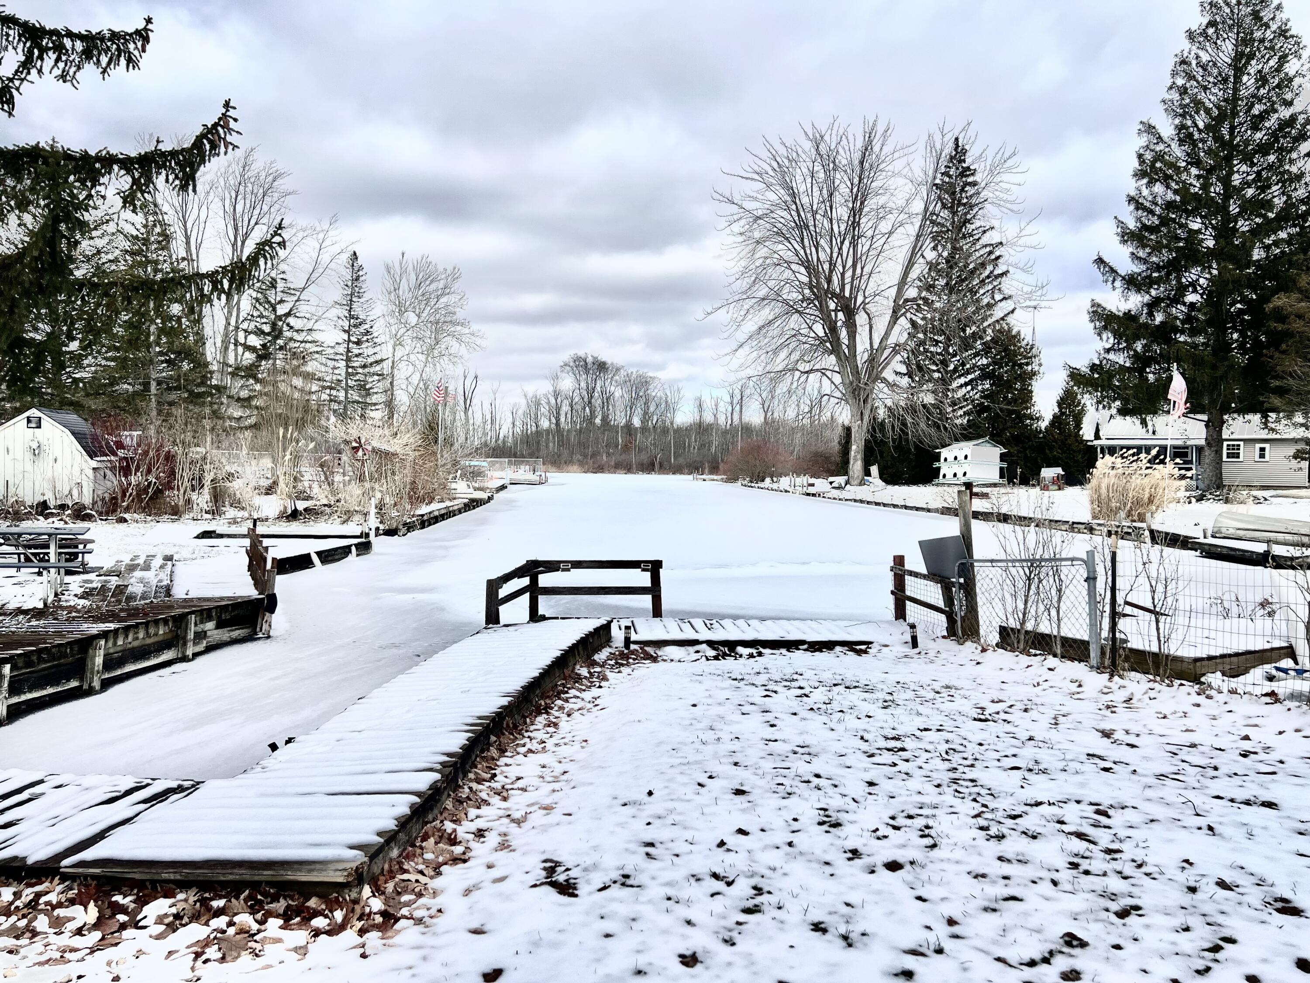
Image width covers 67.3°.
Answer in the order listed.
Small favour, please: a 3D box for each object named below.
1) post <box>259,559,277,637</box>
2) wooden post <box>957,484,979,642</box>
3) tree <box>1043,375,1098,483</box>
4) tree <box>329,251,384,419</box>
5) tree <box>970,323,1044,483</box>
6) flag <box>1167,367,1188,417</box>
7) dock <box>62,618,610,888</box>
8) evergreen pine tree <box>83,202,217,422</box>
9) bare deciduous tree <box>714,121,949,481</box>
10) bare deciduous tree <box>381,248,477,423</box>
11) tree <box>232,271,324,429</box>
[{"bbox_3d":[-4.089,1.125,10.400,0.110,0.810,0.110,2,2,-19],"label":"post"},{"bbox_3d":[2.774,0.638,8.700,0.105,1.410,0.105,-2,2,19],"label":"wooden post"},{"bbox_3d":[24.793,-3.651,59.000,3.130,6.505,2.973,1,2,23],"label":"tree"},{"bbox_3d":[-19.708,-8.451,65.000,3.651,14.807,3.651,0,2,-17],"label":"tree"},{"bbox_3d":[21.731,-5.425,61.000,4.822,10.025,4.581,1,2,20],"label":"tree"},{"bbox_3d":[15.930,-3.011,30.000,0.600,1.550,0.300,1,2,22],"label":"flag"},{"bbox_3d":[-1.240,1.315,6.200,1.090,0.220,5.600,0,2,7],"label":"dock"},{"bbox_3d":[-24.739,-7.464,48.000,6.491,13.580,6.166,-1,2,-27],"label":"evergreen pine tree"},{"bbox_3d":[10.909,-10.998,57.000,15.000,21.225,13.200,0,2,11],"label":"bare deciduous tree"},{"bbox_3d":[-16.439,-9.286,72.000,7.190,16.251,6.471,0,2,-13],"label":"bare deciduous tree"},{"bbox_3d":[-21.081,-6.550,55.000,5.149,11.556,5.149,-1,2,-21],"label":"tree"}]

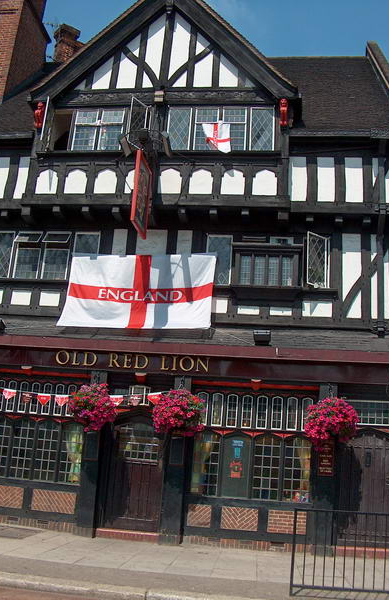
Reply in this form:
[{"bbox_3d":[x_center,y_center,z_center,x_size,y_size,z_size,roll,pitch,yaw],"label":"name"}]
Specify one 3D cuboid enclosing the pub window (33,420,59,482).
[{"bbox_3d":[-2.833,2.881,12.337,0.493,1.142,0.090,2,-15,8],"label":"pub window"}]

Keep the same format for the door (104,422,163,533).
[{"bbox_3d":[-1.091,3.250,11.801,0.980,2.000,0.120,2,-15,8],"label":"door"}]

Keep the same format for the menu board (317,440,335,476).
[{"bbox_3d":[2.305,2.766,11.228,0.278,0.611,0.040,2,-15,8],"label":"menu board"}]

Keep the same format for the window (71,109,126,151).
[{"bbox_3d":[-1.950,-3.480,13.083,1.034,0.893,0.120,2,-15,8],"label":"window"}]

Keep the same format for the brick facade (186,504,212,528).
[{"bbox_3d":[0.095,3.920,11.616,0.421,0.374,0.100,2,-15,8],"label":"brick facade"}]

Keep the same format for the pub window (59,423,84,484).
[{"bbox_3d":[-2.271,2.837,11.871,0.410,1.093,0.100,2,-15,8],"label":"pub window"}]

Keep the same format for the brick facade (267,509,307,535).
[{"bbox_3d":[1.653,3.955,11.394,0.675,0.383,0.100,2,-15,8],"label":"brick facade"}]

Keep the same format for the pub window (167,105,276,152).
[{"bbox_3d":[0.552,-3.500,13.097,2.200,1.040,0.140,2,-15,8],"label":"pub window"}]

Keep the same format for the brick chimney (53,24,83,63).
[{"bbox_3d":[-4.131,-8.245,20.925,0.780,1.400,0.780,13,-18,-31],"label":"brick chimney"}]

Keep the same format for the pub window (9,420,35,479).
[{"bbox_3d":[-3.248,2.823,12.119,0.460,1.120,0.100,2,-15,8],"label":"pub window"}]

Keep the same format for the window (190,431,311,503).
[{"bbox_3d":[1.012,2.997,11.534,2.120,1.170,0.140,2,-15,8],"label":"window"}]

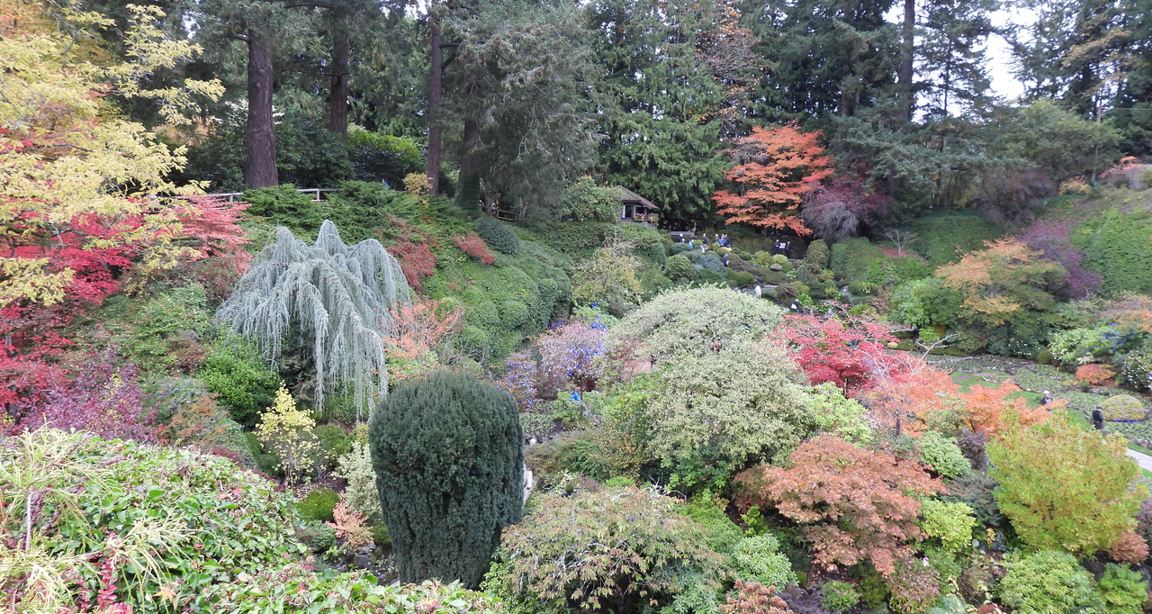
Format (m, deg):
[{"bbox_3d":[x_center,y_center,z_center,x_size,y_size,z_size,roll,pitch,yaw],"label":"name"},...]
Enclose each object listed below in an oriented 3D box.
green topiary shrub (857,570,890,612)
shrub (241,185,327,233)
[{"bbox_3d":[10.395,9.891,28.000,1.200,1.350,1.150,4,9,22],"label":"green topiary shrub"},{"bbox_3d":[-13.894,-4.688,38.000,4.000,2.200,3.200,-2,9,-20],"label":"shrub"}]

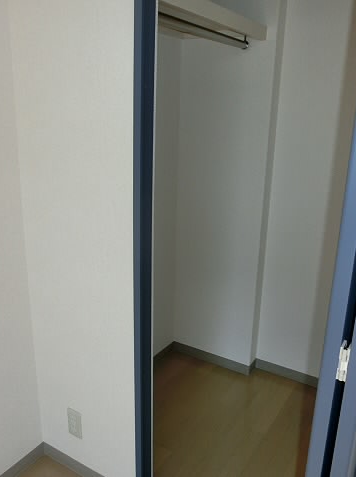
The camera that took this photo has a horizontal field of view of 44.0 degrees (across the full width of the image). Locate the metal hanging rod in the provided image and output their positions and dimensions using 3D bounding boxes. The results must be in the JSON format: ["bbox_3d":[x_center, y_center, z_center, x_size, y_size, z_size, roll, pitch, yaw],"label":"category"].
[{"bbox_3d":[0.098,-0.797,1.713,0.029,0.029,0.850,12,20,30],"label":"metal hanging rod"}]

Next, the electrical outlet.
[{"bbox_3d":[-0.416,0.750,1.775,0.071,0.120,0.010,12,20,30],"label":"electrical outlet"}]

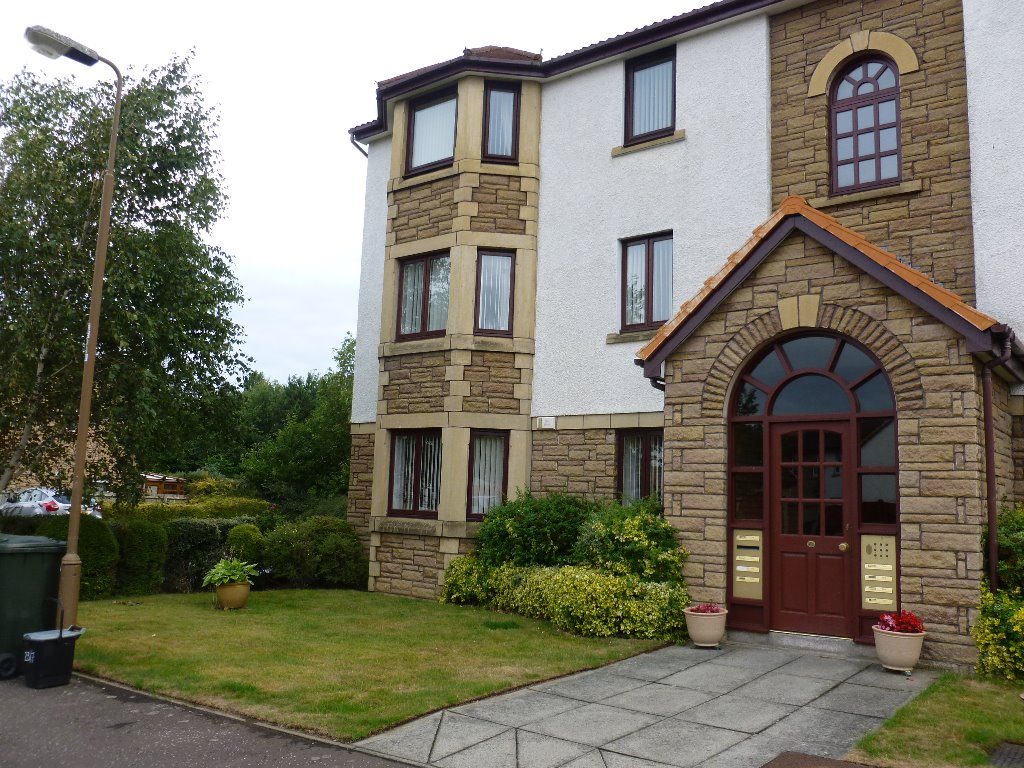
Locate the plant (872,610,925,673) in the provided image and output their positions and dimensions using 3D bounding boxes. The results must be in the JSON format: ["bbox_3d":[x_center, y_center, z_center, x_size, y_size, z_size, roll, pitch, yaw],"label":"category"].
[{"bbox_3d":[3.097,2.049,6.651,0.420,0.470,0.420,-4,-10,36],"label":"plant"}]

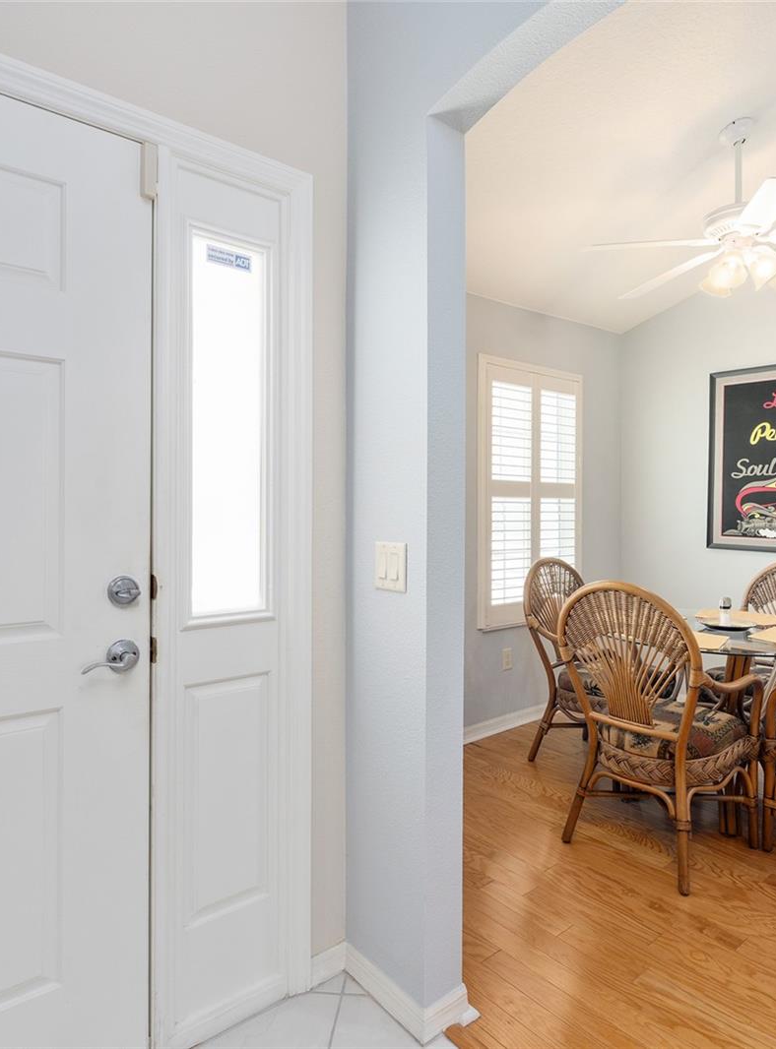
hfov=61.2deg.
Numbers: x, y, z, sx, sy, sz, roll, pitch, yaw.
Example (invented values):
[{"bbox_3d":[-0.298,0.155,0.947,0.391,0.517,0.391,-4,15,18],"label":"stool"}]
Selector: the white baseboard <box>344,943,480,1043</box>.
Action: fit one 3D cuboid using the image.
[{"bbox_3d":[0.050,1.173,1.694,0.165,0.080,0.345,0,1,-39],"label":"white baseboard"}]

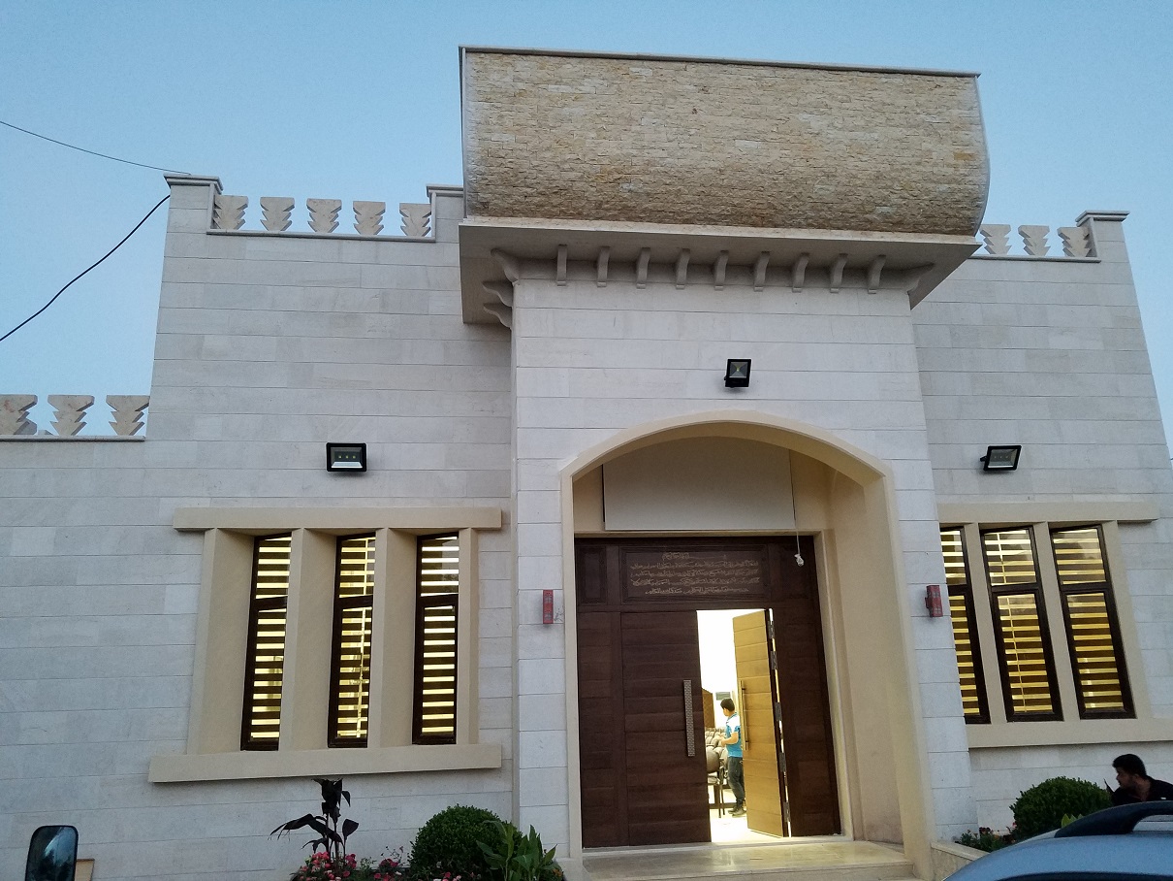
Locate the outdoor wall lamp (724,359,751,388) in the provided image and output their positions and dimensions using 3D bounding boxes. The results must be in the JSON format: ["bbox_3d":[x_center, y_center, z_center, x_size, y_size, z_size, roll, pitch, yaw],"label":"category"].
[{"bbox_3d":[1.456,-0.642,8.458,0.225,0.265,0.120,0,10,-7],"label":"outdoor wall lamp"}]

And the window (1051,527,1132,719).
[{"bbox_3d":[5.753,2.054,10.027,0.580,2.130,0.120,-9,-16,26],"label":"window"}]

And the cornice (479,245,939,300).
[{"bbox_3d":[1.302,-1.670,8.723,4.536,0.260,0.460,0,-15,-7],"label":"cornice"}]

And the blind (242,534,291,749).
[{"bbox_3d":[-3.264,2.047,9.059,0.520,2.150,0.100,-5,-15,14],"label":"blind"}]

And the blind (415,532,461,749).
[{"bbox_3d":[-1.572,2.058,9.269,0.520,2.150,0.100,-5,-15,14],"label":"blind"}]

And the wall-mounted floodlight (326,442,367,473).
[{"bbox_3d":[-2.528,0.184,9.284,0.420,0.300,0.140,0,4,-7],"label":"wall-mounted floodlight"}]

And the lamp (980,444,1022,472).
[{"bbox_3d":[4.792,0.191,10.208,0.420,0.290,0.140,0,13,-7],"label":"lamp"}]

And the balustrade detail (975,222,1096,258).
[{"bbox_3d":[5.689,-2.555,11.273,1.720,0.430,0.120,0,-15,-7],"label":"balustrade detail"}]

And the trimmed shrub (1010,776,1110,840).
[{"bbox_3d":[4.014,3.195,7.383,0.800,0.700,0.800,0,-14,-7],"label":"trimmed shrub"}]

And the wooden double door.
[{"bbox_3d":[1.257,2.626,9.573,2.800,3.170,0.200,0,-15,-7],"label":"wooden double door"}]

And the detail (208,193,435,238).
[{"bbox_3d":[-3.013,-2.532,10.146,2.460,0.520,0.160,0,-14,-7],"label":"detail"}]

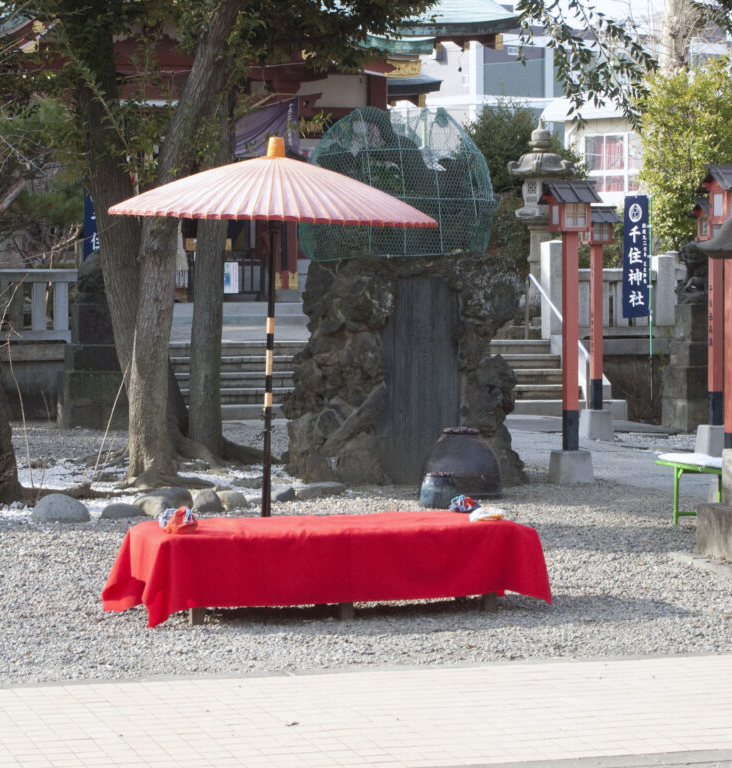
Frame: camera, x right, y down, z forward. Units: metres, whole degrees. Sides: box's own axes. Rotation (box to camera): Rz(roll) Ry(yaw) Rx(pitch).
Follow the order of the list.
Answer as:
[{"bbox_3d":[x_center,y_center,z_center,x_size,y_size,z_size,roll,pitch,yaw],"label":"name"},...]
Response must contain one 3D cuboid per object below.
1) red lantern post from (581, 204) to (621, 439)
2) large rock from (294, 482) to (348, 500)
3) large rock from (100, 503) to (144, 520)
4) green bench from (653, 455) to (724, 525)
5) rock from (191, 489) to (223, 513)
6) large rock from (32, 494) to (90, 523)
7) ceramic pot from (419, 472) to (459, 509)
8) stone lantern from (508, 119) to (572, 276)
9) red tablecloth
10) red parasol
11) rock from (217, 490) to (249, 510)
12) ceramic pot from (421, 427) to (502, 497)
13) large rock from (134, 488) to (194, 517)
[{"bbox_3d":[2.217,-0.664,23.900,0.380,2.100,0.340,-1,3,-18],"label":"red lantern post"},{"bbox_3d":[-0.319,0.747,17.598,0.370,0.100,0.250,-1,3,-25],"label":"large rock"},{"bbox_3d":[-1.581,0.811,16.168,0.300,0.100,0.220,-1,3,-12],"label":"large rock"},{"bbox_3d":[2.316,0.683,15.452,0.380,0.420,1.350,-1,3,-24],"label":"green bench"},{"bbox_3d":[-1.060,0.773,16.617,0.220,0.135,0.200,0,3,0],"label":"rock"},{"bbox_3d":[-1.958,0.784,15.976,0.360,0.170,0.290,0,3,0],"label":"large rock"},{"bbox_3d":[0.514,0.746,17.512,0.263,0.230,0.263,0,2,0],"label":"ceramic pot"},{"bbox_3d":[2.409,-2.300,34.112,0.819,2.550,0.787,-1,2,-15],"label":"stone lantern"},{"bbox_3d":[-0.181,0.885,11.953,1.906,0.406,0.756,-1,2,-19],"label":"red tablecloth"},{"bbox_3d":[-0.475,-0.133,12.750,1.680,2.260,1.680,2,3,0],"label":"red parasol"},{"bbox_3d":[-0.929,0.805,17.357,0.202,0.124,0.173,-1,2,-16],"label":"rock"},{"bbox_3d":[0.713,0.576,18.593,0.611,0.482,0.611,0,2,0],"label":"ceramic pot"},{"bbox_3d":[-1.381,0.799,17.025,0.378,0.164,0.268,-1,2,-16],"label":"large rock"}]

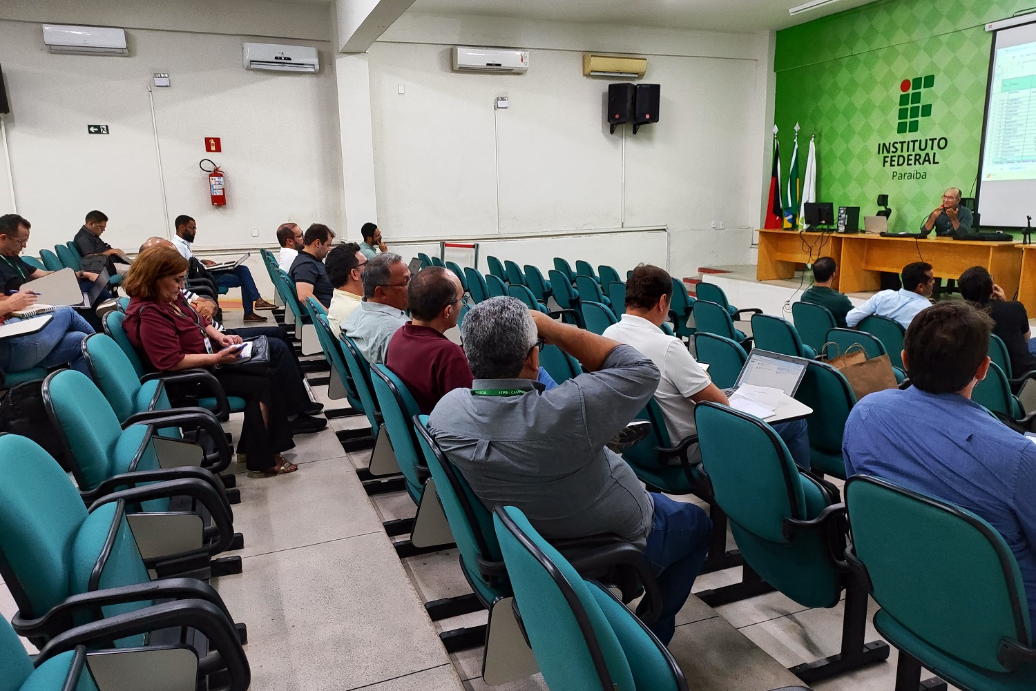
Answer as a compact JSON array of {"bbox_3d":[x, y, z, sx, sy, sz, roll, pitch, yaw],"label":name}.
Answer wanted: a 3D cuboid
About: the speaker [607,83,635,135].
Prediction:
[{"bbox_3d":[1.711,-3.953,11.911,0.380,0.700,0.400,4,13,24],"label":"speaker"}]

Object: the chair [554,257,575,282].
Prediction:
[{"bbox_3d":[0.869,-0.864,10.843,0.550,0.920,0.650,-6,13,-22],"label":"chair"}]

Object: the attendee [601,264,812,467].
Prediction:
[{"bbox_3d":[0.832,0.308,3.248,0.800,1.330,0.600,-3,12,-10],"label":"attendee"}]

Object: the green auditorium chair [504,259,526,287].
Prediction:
[{"bbox_3d":[0.144,-0.697,9.832,0.550,0.920,0.650,-6,13,-22],"label":"green auditorium chair"}]

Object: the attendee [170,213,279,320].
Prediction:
[{"bbox_3d":[-3.287,-0.863,8.109,1.030,1.218,0.520,-6,13,-22],"label":"attendee"}]

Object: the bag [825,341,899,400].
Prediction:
[{"bbox_3d":[1.735,0.209,3.669,0.330,0.440,0.170,-6,13,-21],"label":"bag"}]

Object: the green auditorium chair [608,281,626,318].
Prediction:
[{"bbox_3d":[1.247,-0.166,7.101,0.570,0.860,0.660,-6,13,-22],"label":"green auditorium chair"}]

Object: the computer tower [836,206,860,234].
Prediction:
[{"bbox_3d":[4.453,-1.690,9.673,0.310,0.360,0.150,-7,13,-27],"label":"computer tower"}]

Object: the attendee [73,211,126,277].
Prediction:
[{"bbox_3d":[-4.442,-0.857,7.942,0.780,1.250,0.520,-6,13,-22],"label":"attendee"}]

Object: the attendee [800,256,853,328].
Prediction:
[{"bbox_3d":[2.892,-0.149,6.203,0.880,1.280,0.560,-6,13,-22],"label":"attendee"}]

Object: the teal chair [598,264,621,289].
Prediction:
[{"bbox_3d":[1.341,-0.589,9.192,0.540,0.841,0.610,-6,13,-22],"label":"teal chair"}]

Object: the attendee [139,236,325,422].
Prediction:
[{"bbox_3d":[-1.757,-0.063,4.423,1.000,1.240,0.580,-6,13,-22],"label":"attendee"}]

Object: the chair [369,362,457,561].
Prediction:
[{"bbox_3d":[-0.228,0.512,2.847,0.570,0.860,0.660,-6,13,-22],"label":"chair"}]

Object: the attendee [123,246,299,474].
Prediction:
[{"bbox_3d":[-1.586,0.091,3.741,0.760,1.220,0.520,-5,12,-17],"label":"attendee"}]

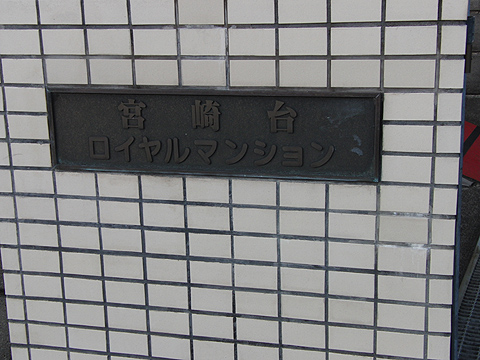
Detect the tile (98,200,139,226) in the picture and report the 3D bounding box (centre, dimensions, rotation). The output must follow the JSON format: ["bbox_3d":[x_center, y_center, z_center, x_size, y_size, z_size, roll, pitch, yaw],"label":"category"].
[{"bbox_3d":[-0.300,0.081,1.981,0.108,0.060,0.010,3,15,15],"label":"tile"}]

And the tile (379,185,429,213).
[{"bbox_3d":[0.372,0.041,1.784,0.108,0.060,0.010,3,15,15],"label":"tile"}]

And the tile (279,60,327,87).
[{"bbox_3d":[0.142,-0.240,1.773,0.108,0.060,0.010,3,15,15],"label":"tile"}]

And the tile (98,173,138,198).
[{"bbox_3d":[-0.301,0.013,1.963,0.108,0.060,0.010,3,15,15],"label":"tile"}]

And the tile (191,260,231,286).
[{"bbox_3d":[-0.071,0.230,1.962,0.108,0.060,0.010,2,15,14],"label":"tile"}]

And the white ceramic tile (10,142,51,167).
[{"bbox_3d":[-0.520,-0.064,1.976,0.108,0.061,0.010,3,15,15],"label":"white ceramic tile"}]

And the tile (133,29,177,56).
[{"bbox_3d":[-0.198,-0.323,1.849,0.108,0.060,0.010,2,15,14],"label":"tile"}]

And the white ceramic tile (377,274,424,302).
[{"bbox_3d":[0.374,0.247,1.823,0.108,0.061,0.010,2,15,15],"label":"white ceramic tile"}]

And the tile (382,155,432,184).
[{"bbox_3d":[0.369,-0.025,1.765,0.108,0.060,0.010,2,15,15],"label":"tile"}]

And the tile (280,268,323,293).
[{"bbox_3d":[0.157,0.245,1.946,0.108,0.060,0.010,2,15,14],"label":"tile"}]

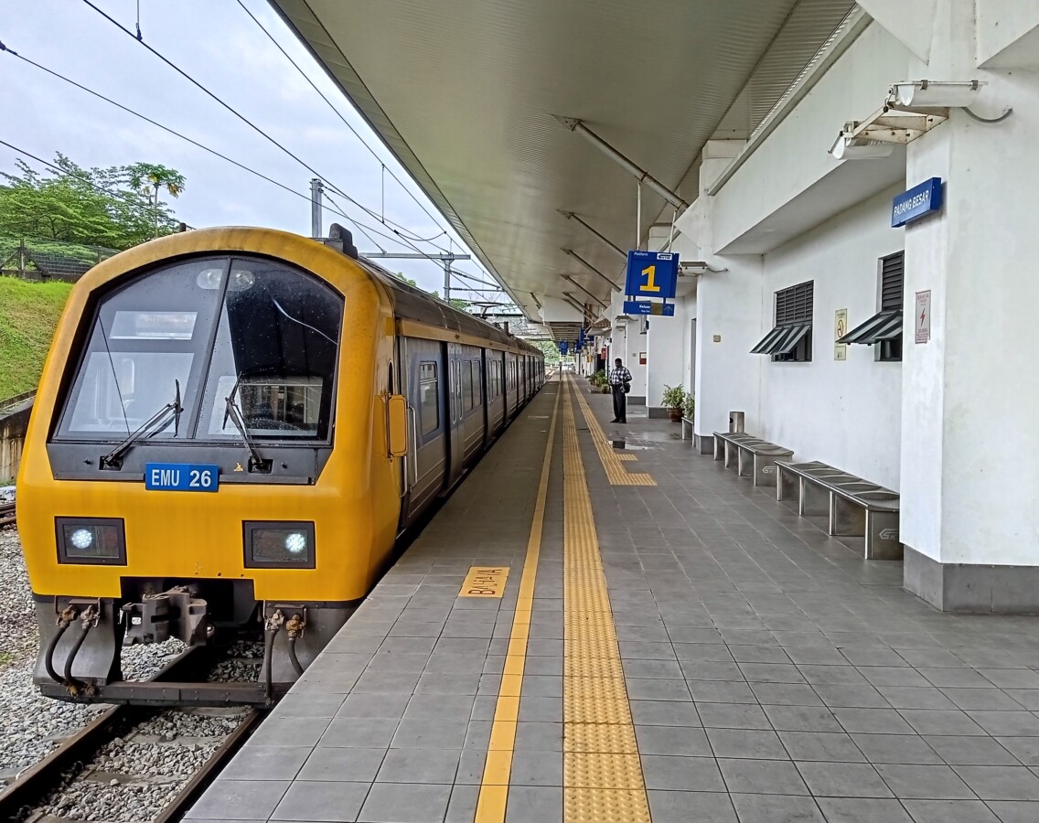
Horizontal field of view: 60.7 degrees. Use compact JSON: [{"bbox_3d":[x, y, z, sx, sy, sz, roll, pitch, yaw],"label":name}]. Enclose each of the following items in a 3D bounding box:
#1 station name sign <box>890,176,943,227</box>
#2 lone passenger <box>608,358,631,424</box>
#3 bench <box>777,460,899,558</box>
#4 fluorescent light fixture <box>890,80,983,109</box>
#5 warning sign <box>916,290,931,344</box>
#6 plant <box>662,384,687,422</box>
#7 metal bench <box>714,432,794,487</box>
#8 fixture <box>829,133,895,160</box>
[{"bbox_3d":[2.666,-1.399,5.973,0.065,0.205,0.670,0,3,3],"label":"station name sign"},{"bbox_3d":[2.595,-0.555,23.353,0.540,1.720,0.380,2,4,31],"label":"lone passenger"},{"bbox_3d":[3.114,0.879,8.565,0.540,0.445,3.080,0,3,3],"label":"bench"},{"bbox_3d":[2.484,-1.881,5.240,0.450,0.150,0.280,0,19,3],"label":"fluorescent light fixture"},{"bbox_3d":[2.685,-0.630,5.915,0.010,0.345,0.250,0,3,3],"label":"warning sign"},{"bbox_3d":[4.181,-0.210,23.944,0.600,1.020,0.600,0,3,3],"label":"plant"},{"bbox_3d":[3.338,0.650,12.853,0.540,0.445,3.100,0,3,3],"label":"metal bench"},{"bbox_3d":[2.536,-1.958,6.486,0.440,0.150,0.290,0,-15,3],"label":"fixture"}]

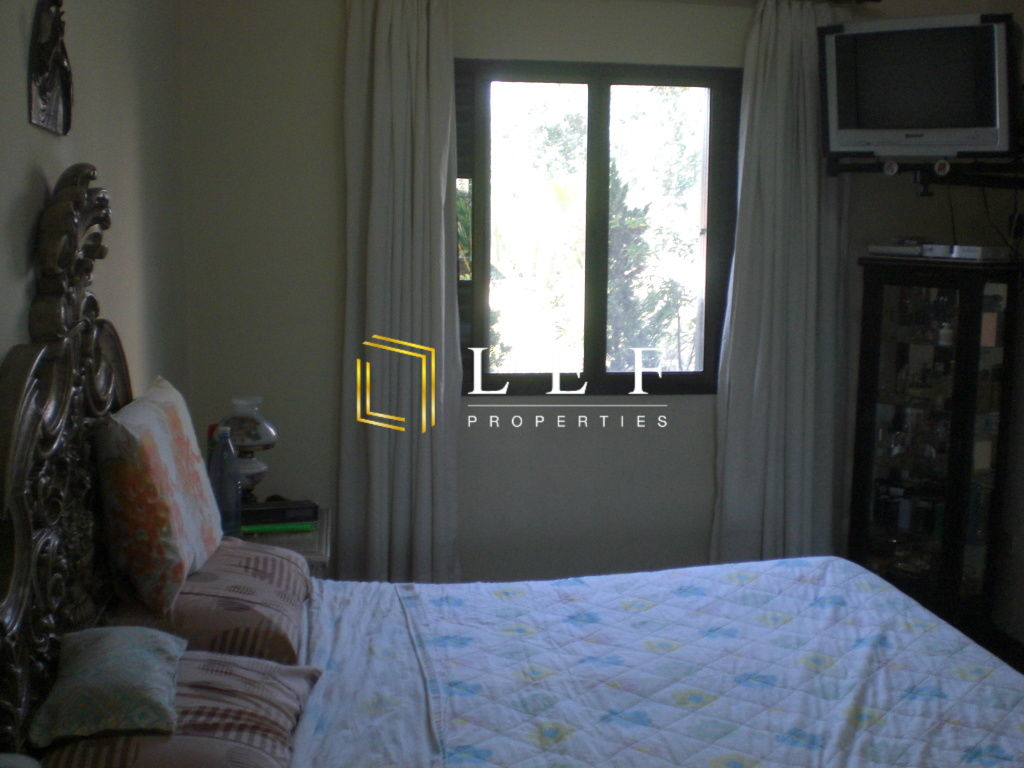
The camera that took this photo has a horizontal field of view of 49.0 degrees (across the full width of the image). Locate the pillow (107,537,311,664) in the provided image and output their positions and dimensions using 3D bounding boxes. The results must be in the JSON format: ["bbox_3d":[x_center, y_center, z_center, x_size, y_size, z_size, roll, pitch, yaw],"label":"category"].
[{"bbox_3d":[-0.713,0.488,2.681,0.450,0.155,0.630,0,7,-8],"label":"pillow"}]

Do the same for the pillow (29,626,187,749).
[{"bbox_3d":[-0.640,0.483,1.796,0.220,0.090,0.280,0,18,-14],"label":"pillow"}]

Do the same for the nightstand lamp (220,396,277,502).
[{"bbox_3d":[-0.832,0.222,3.548,0.185,0.360,0.185,0,7,-8],"label":"nightstand lamp"}]

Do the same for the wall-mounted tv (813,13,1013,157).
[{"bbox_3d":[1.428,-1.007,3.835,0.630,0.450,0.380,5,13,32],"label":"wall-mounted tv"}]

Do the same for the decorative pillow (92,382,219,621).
[{"bbox_3d":[-0.805,0.250,2.641,0.150,0.440,0.460,-18,-5,1],"label":"decorative pillow"}]

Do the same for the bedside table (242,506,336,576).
[{"bbox_3d":[-0.797,0.732,3.490,0.460,0.550,0.580,0,7,-8],"label":"bedside table"}]

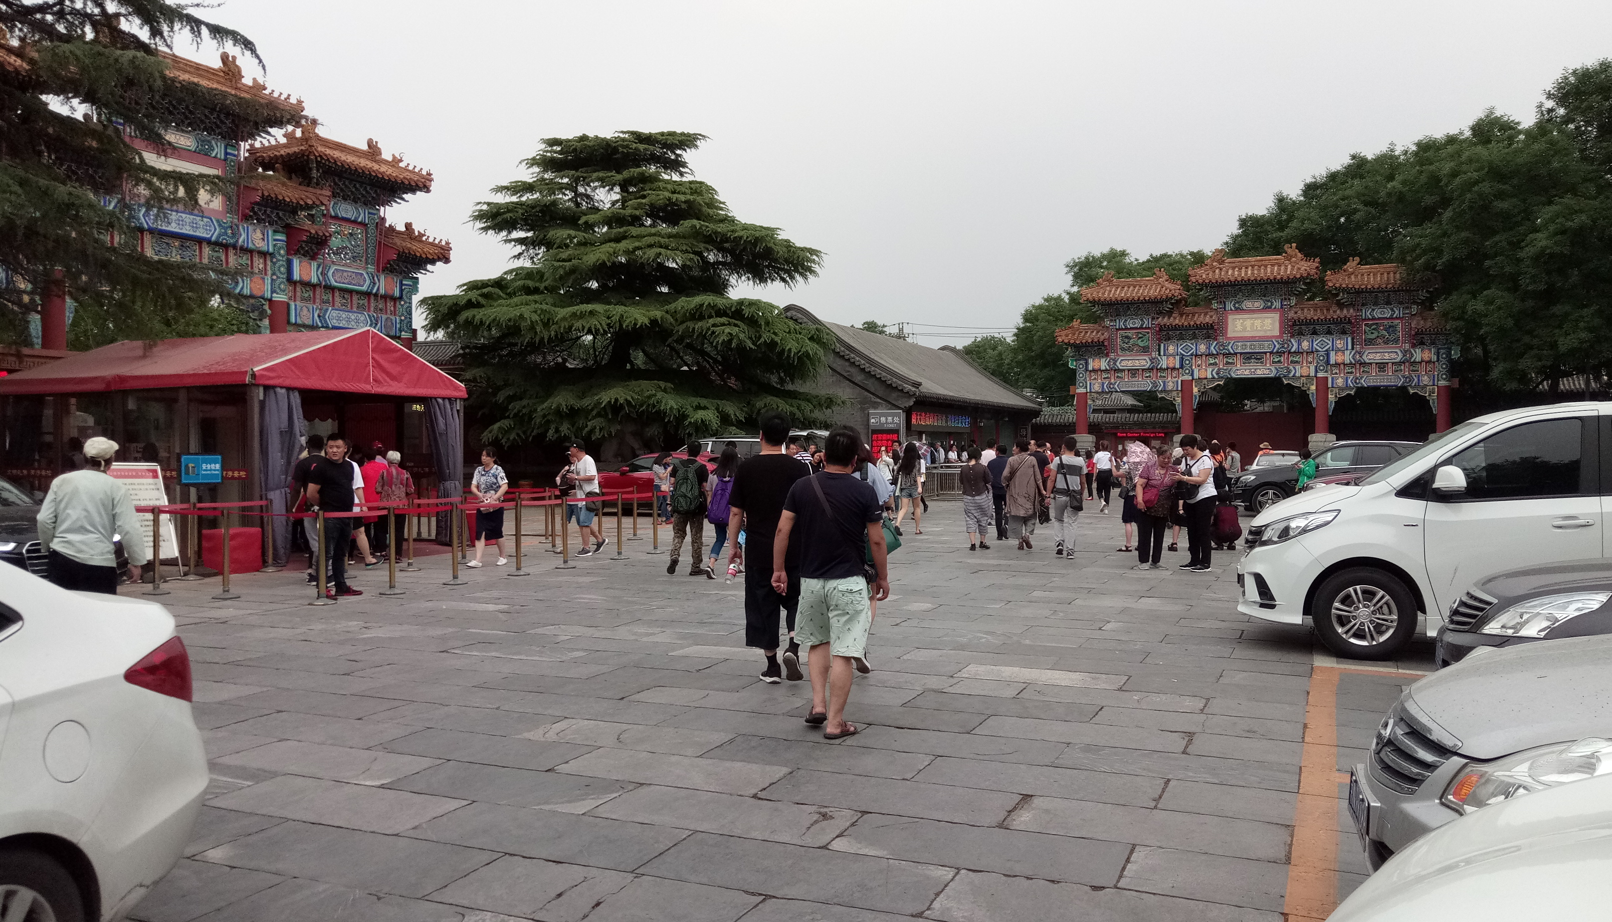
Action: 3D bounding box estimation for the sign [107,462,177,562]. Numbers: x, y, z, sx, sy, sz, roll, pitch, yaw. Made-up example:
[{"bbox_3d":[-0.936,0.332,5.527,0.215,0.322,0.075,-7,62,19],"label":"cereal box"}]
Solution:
[{"bbox_3d":[-8.053,0.741,14.590,0.520,1.360,0.850,0,1,27],"label":"sign"}]

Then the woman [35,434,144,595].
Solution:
[{"bbox_3d":[-5.354,0.700,9.087,0.750,1.720,0.450,-1,1,-12],"label":"woman"}]

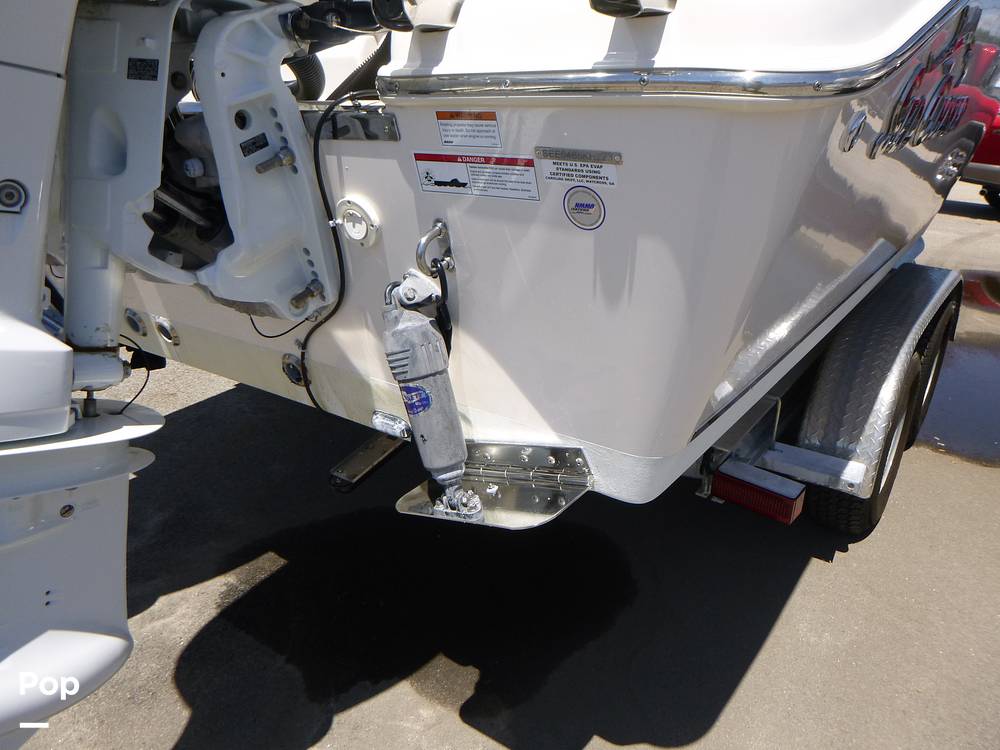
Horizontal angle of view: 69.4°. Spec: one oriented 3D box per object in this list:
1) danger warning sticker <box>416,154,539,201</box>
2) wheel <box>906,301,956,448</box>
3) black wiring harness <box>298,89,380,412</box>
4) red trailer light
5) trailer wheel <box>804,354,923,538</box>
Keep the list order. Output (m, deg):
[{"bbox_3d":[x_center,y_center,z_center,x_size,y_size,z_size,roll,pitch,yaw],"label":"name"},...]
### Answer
[{"bbox_3d":[-0.030,-0.234,0.851,0.180,0.047,0.002,16,42,34],"label":"danger warning sticker"},{"bbox_3d":[1.759,-0.013,3.116,0.210,0.665,0.665,16,28,34],"label":"wheel"},{"bbox_3d":[-0.243,-0.133,1.107,0.371,0.589,0.070,16,42,34],"label":"black wiring harness"},{"bbox_3d":[0.742,0.336,2.078,0.212,0.080,0.080,16,28,34],"label":"red trailer light"},{"bbox_3d":[1.255,0.239,2.503,0.210,0.665,0.665,16,28,34],"label":"trailer wheel"}]

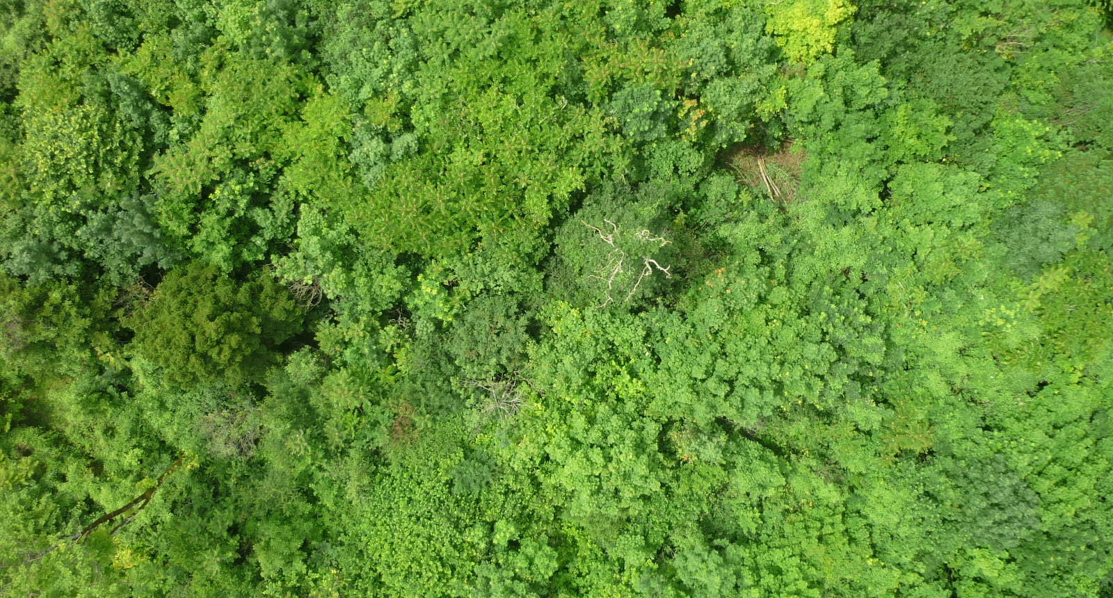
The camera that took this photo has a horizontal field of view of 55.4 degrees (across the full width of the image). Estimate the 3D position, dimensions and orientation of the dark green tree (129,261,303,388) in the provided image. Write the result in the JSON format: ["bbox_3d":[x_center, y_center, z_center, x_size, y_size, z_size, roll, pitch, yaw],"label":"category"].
[{"bbox_3d":[-11.900,0.950,38.500,5.800,7.500,4.700,0,88,0],"label":"dark green tree"}]

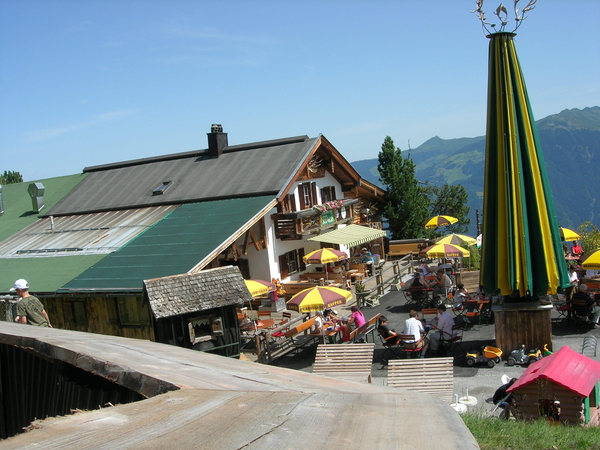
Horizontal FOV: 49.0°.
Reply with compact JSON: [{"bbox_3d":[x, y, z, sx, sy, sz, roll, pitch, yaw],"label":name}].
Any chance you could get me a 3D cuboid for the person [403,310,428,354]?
[{"bbox_3d":[2.884,2.821,16.542,0.520,1.270,0.850,-4,4,18],"label":"person"}]

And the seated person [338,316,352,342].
[{"bbox_3d":[1.089,2.993,17.466,0.650,1.130,0.420,-3,5,27],"label":"seated person"}]

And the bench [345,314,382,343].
[{"bbox_3d":[1.618,3.062,17.731,0.480,0.870,2.200,-3,5,27],"label":"bench"}]

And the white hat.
[{"bbox_3d":[-3.828,0.823,9.000,0.265,0.155,0.185,-4,5,22],"label":"white hat"}]

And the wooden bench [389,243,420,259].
[{"bbox_3d":[5.583,1.390,34.785,2.000,0.860,0.550,-4,4,18],"label":"wooden bench"}]

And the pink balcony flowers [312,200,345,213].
[{"bbox_3d":[1.206,-0.812,27.874,0.360,0.360,3.200,-4,5,27],"label":"pink balcony flowers"}]

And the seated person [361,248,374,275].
[{"bbox_3d":[3.074,1.706,29.913,0.700,1.270,0.500,-7,5,-12],"label":"seated person"}]

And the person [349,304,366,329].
[{"bbox_3d":[1.679,2.884,18.577,0.750,1.260,0.500,-4,5,27],"label":"person"}]

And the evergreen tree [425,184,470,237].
[{"bbox_3d":[9.405,-0.733,42.000,2.900,3.900,2.900,-4,5,27],"label":"evergreen tree"}]

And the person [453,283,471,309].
[{"bbox_3d":[4.976,2.391,20.109,0.780,1.210,0.480,-5,5,12],"label":"person"}]

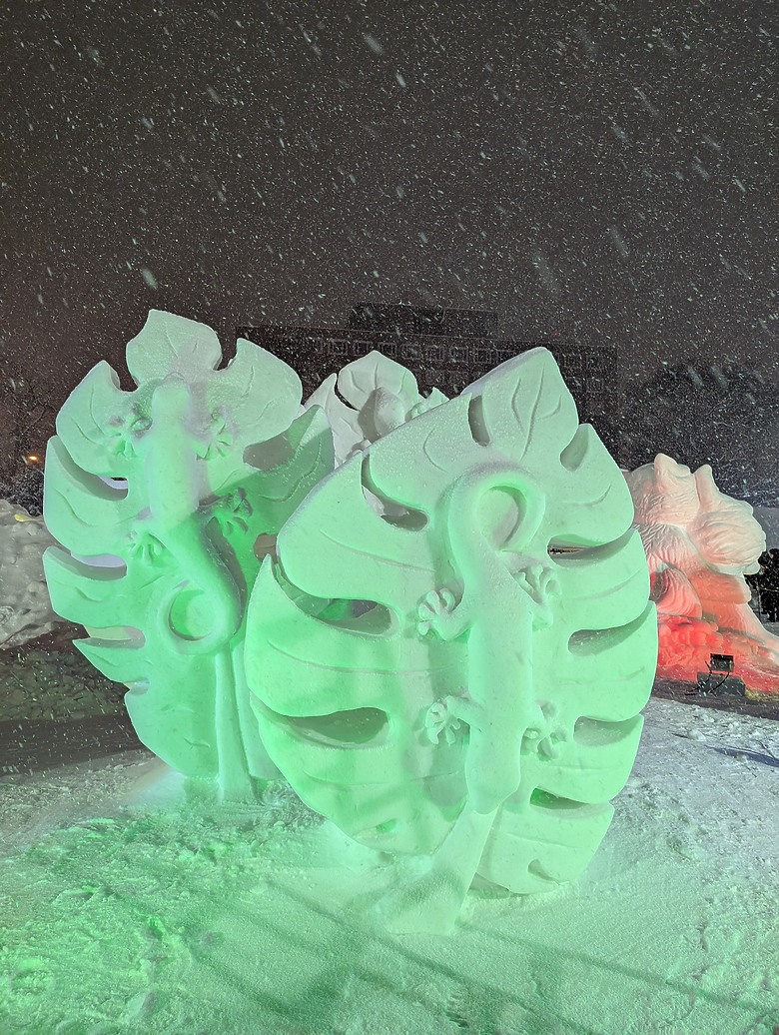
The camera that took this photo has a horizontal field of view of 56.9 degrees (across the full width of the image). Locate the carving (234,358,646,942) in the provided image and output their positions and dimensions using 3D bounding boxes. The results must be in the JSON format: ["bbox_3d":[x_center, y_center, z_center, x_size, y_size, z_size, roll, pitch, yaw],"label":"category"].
[{"bbox_3d":[0.270,0.472,3.184,1.780,2.400,0.750,0,-2,5],"label":"carving"}]

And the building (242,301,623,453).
[{"bbox_3d":[5.000,-11.163,108.506,55.000,34.000,18.000,0,-2,-12],"label":"building"}]

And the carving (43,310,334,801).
[{"bbox_3d":[-1.220,0.248,4.394,1.750,2.940,0.750,0,-2,-5],"label":"carving"}]

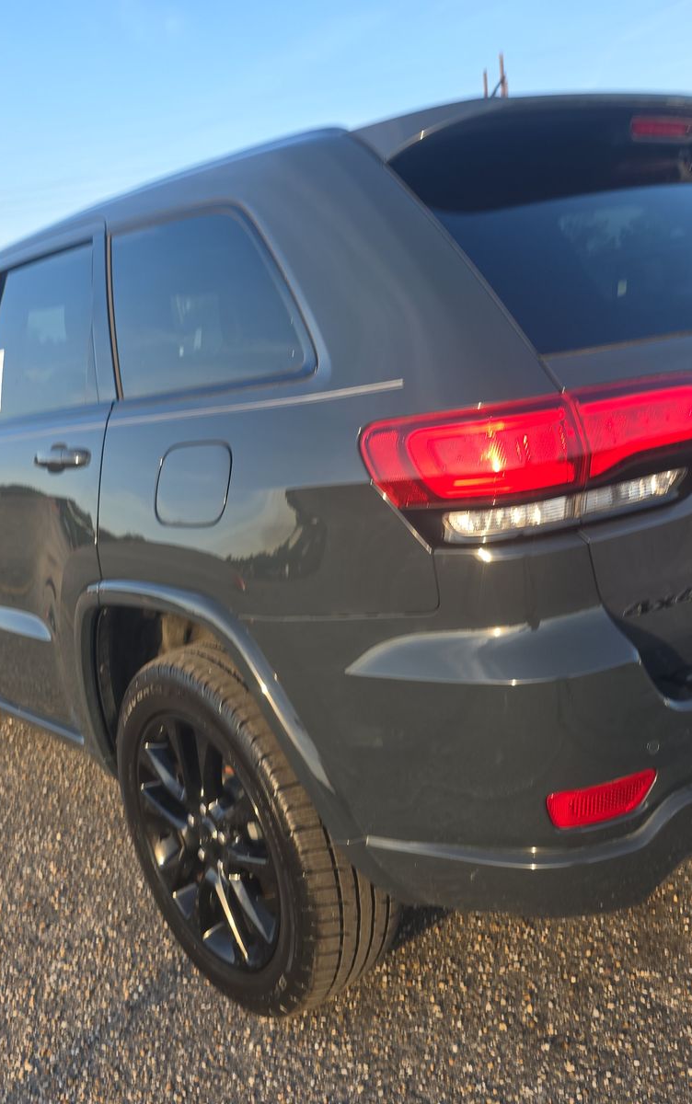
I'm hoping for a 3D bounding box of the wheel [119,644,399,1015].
[{"bbox_3d":[-0.202,0.563,2.102,0.275,0.773,0.773,-17,15,-38],"label":"wheel"}]

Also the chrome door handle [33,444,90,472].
[{"bbox_3d":[-0.630,-0.207,2.165,0.052,0.064,0.240,-17,15,-38],"label":"chrome door handle"}]

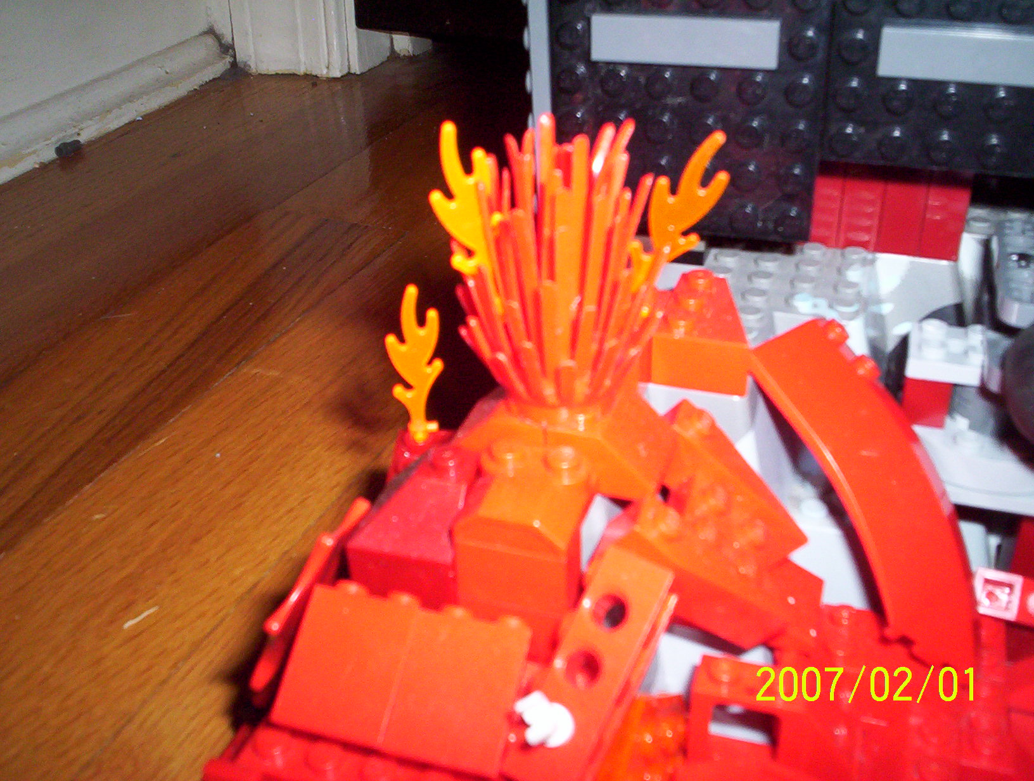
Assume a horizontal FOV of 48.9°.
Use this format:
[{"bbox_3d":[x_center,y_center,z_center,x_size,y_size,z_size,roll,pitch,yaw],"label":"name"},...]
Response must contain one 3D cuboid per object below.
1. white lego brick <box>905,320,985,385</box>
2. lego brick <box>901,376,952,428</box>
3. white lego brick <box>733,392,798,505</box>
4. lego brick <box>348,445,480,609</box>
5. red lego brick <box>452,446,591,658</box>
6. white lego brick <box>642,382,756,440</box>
[{"bbox_3d":[0.079,-0.007,0.207,0.016,0.005,0.016,8,33,17],"label":"white lego brick"},{"bbox_3d":[0.075,0.000,0.209,0.008,0.010,0.009,8,33,17],"label":"lego brick"},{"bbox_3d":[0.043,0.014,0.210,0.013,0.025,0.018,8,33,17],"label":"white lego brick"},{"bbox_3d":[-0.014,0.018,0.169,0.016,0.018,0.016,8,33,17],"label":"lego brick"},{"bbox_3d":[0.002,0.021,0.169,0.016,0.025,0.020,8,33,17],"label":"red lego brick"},{"bbox_3d":[0.033,0.000,0.205,0.018,0.010,0.015,8,33,17],"label":"white lego brick"}]

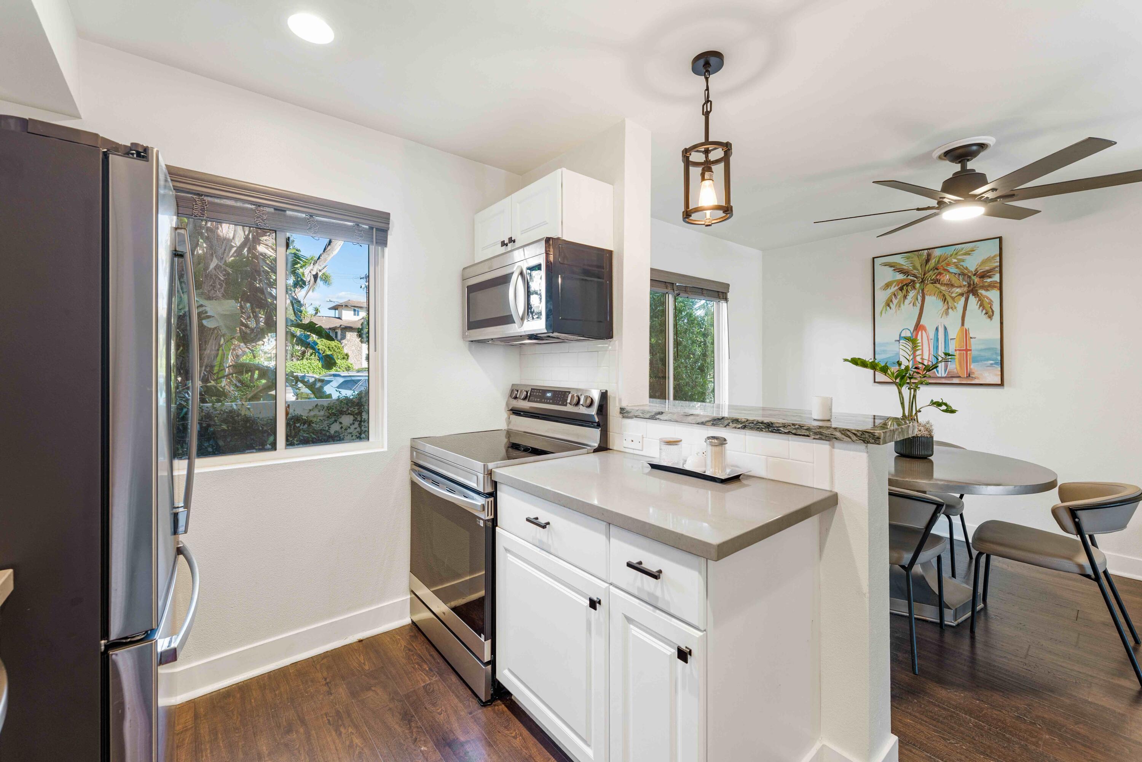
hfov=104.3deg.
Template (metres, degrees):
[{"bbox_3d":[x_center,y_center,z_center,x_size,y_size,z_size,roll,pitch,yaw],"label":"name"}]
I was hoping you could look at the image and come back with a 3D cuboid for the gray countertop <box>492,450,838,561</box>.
[{"bbox_3d":[0.261,0.358,1.517,0.661,0.037,0.945,-1,1,-40],"label":"gray countertop"}]

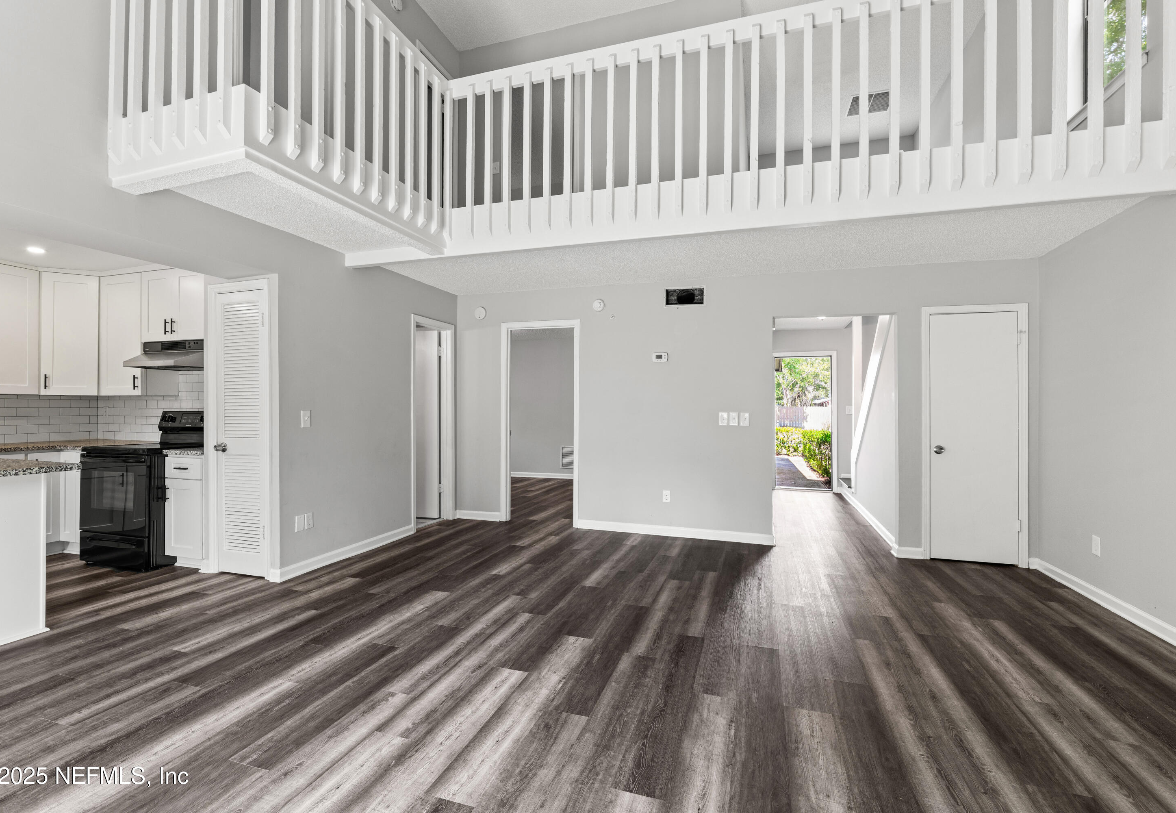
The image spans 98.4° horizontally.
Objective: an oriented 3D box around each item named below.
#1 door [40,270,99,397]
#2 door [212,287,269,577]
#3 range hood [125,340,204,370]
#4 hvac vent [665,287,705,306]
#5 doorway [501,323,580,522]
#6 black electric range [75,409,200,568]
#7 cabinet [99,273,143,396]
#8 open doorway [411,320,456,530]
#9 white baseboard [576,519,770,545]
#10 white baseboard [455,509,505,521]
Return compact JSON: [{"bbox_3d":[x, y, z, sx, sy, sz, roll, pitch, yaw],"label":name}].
[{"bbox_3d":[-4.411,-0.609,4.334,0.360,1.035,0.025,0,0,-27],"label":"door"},{"bbox_3d":[-2.520,0.199,3.708,0.460,2.045,0.045,1,0,18],"label":"door"},{"bbox_3d":[-3.367,-0.419,4.216,0.762,0.215,0.495,1,0,18],"label":"range hood"},{"bbox_3d":[0.924,-1.044,4.851,0.370,0.175,0.030,1,0,18],"label":"hvac vent"},{"bbox_3d":[-0.497,0.176,5.357,0.870,2.125,0.140,1,0,18],"label":"doorway"},{"bbox_3d":[-3.444,0.631,4.114,0.762,1.175,0.720,1,0,18],"label":"black electric range"},{"bbox_3d":[-4.002,-0.615,4.550,0.538,1.047,0.320,1,0,18],"label":"cabinet"},{"bbox_3d":[-1.644,0.169,5.291,0.140,2.125,0.710,1,0,18],"label":"open doorway"},{"bbox_3d":[0.803,1.207,4.891,1.875,0.090,0.018,1,0,18],"label":"white baseboard"},{"bbox_3d":[-1.198,1.187,5.526,0.540,0.090,0.018,1,0,18],"label":"white baseboard"}]

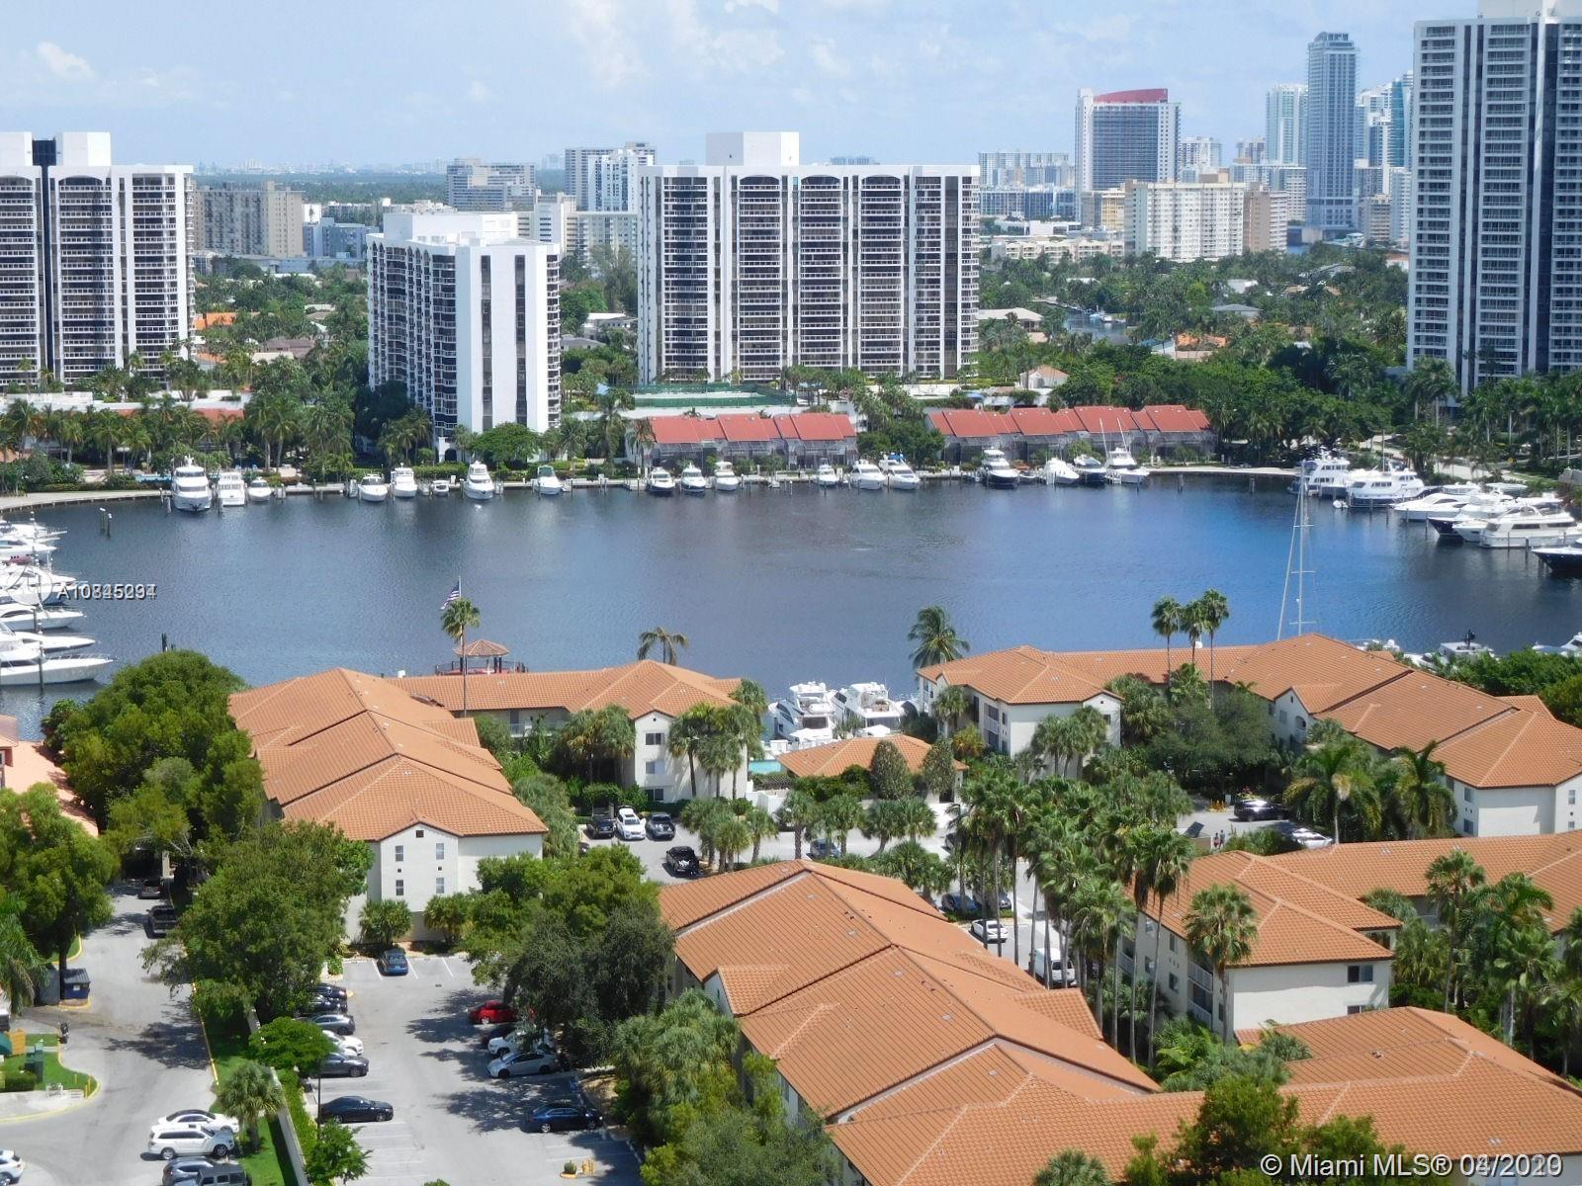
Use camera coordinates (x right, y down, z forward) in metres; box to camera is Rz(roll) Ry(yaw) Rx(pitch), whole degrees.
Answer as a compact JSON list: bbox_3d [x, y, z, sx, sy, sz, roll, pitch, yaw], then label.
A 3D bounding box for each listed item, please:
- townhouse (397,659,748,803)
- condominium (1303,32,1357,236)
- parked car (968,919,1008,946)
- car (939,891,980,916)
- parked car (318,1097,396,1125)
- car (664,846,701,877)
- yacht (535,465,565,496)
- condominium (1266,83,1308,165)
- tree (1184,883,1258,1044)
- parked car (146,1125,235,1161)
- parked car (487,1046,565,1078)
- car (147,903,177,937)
[{"bbox_3d":[-21.700,12.657,300.100,31.300,12.200,20.000,-2,8,-15],"label":"townhouse"},{"bbox_3d":[382.991,-323.509,2267.087,27.000,151.000,46.000,-1,8,-5],"label":"condominium"},{"bbox_3d":[15.135,25.421,243.677,1.820,1.440,4.600,-2,8,-14],"label":"parked car"},{"bbox_3d":[13.415,24.218,252.427,1.830,1.470,4.600,-2,8,-16],"label":"car"},{"bbox_3d":[-26.956,31.818,198.403,4.700,1.440,1.810,-1,8,-8],"label":"parked car"},{"bbox_3d":[-9.099,22.399,267.338,1.870,1.660,4.700,-2,8,-12],"label":"car"},{"bbox_3d":[-44.362,-20.884,588.116,3.500,4.400,10.500,-2,8,-17],"label":"yacht"},{"bbox_3d":[492.373,-437.202,3182.115,44.000,133.936,30.000,1,8,6],"label":"condominium"},{"bbox_3d":[28.536,25.357,212.343,4.800,12.600,4.800,0,8,0],"label":"tree"},{"bbox_3d":[-35.698,32.488,190.598,5.000,1.720,1.930,-1,8,-10],"label":"parked car"},{"bbox_3d":[-17.258,30.296,207.670,4.500,1.470,1.790,-3,8,-18],"label":"parked car"},{"bbox_3d":[-49.006,25.534,250.796,2.000,1.900,5.700,-2,8,-14],"label":"car"}]

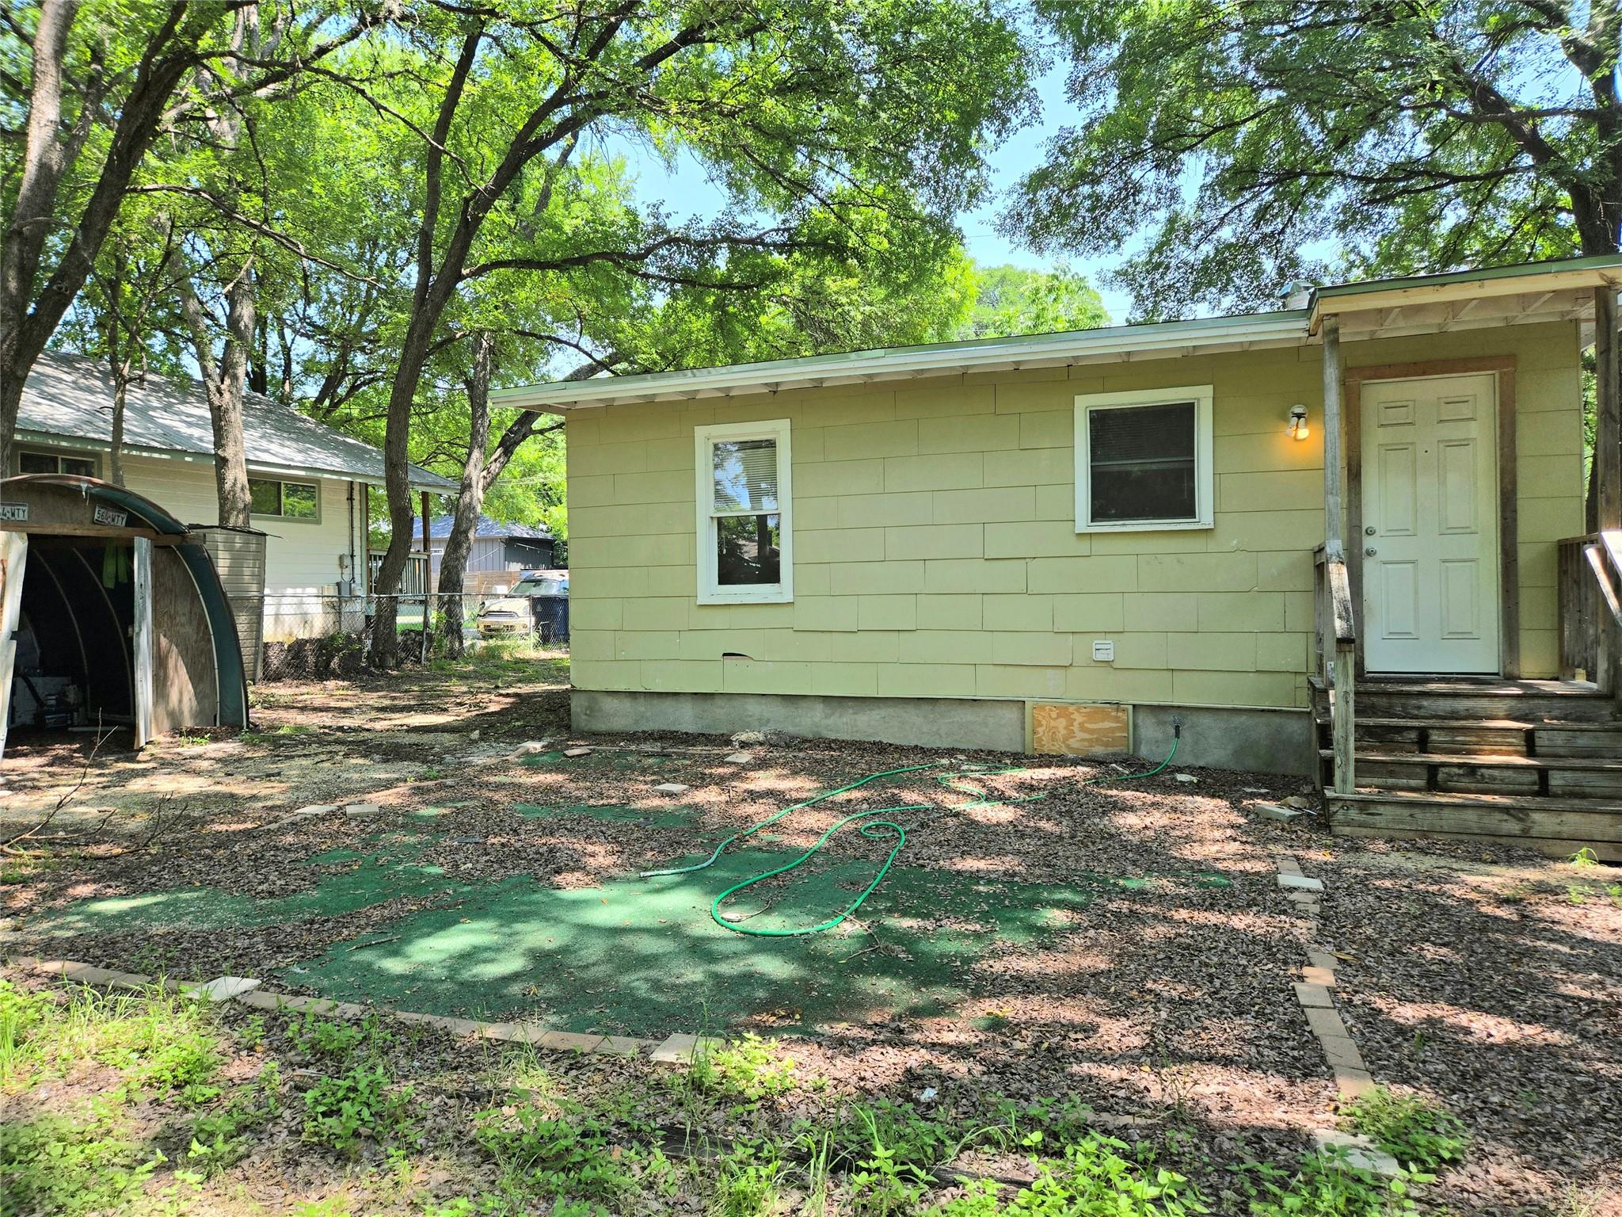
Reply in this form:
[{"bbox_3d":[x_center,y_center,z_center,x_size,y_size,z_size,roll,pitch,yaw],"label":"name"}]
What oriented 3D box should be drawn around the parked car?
[{"bbox_3d":[-6.000,-0.050,24.500,1.710,1.430,3.740,0,2,20],"label":"parked car"}]

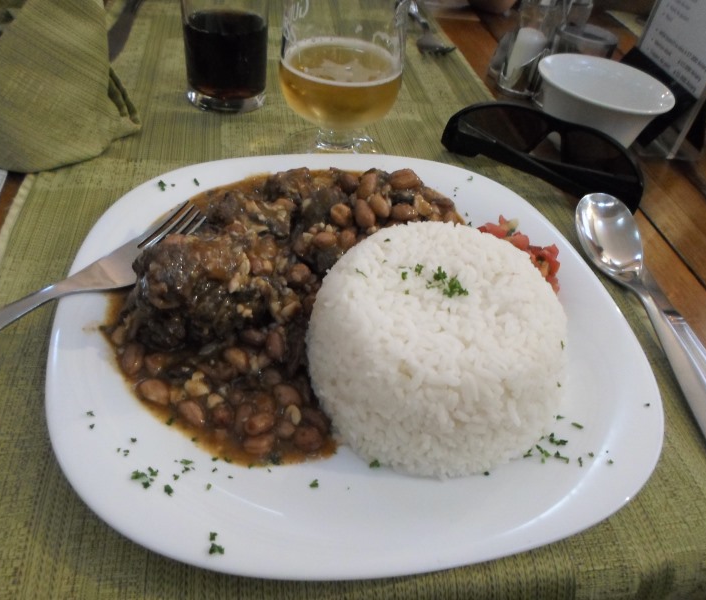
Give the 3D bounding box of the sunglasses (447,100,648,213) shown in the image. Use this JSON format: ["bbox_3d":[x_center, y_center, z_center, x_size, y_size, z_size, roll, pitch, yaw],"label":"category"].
[{"bbox_3d":[0.142,-0.115,0.425,0.145,0.043,0.045,20,45,12],"label":"sunglasses"}]

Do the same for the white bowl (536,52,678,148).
[{"bbox_3d":[0.195,-0.153,0.468,0.105,0.050,0.105,8,44,0],"label":"white bowl"}]

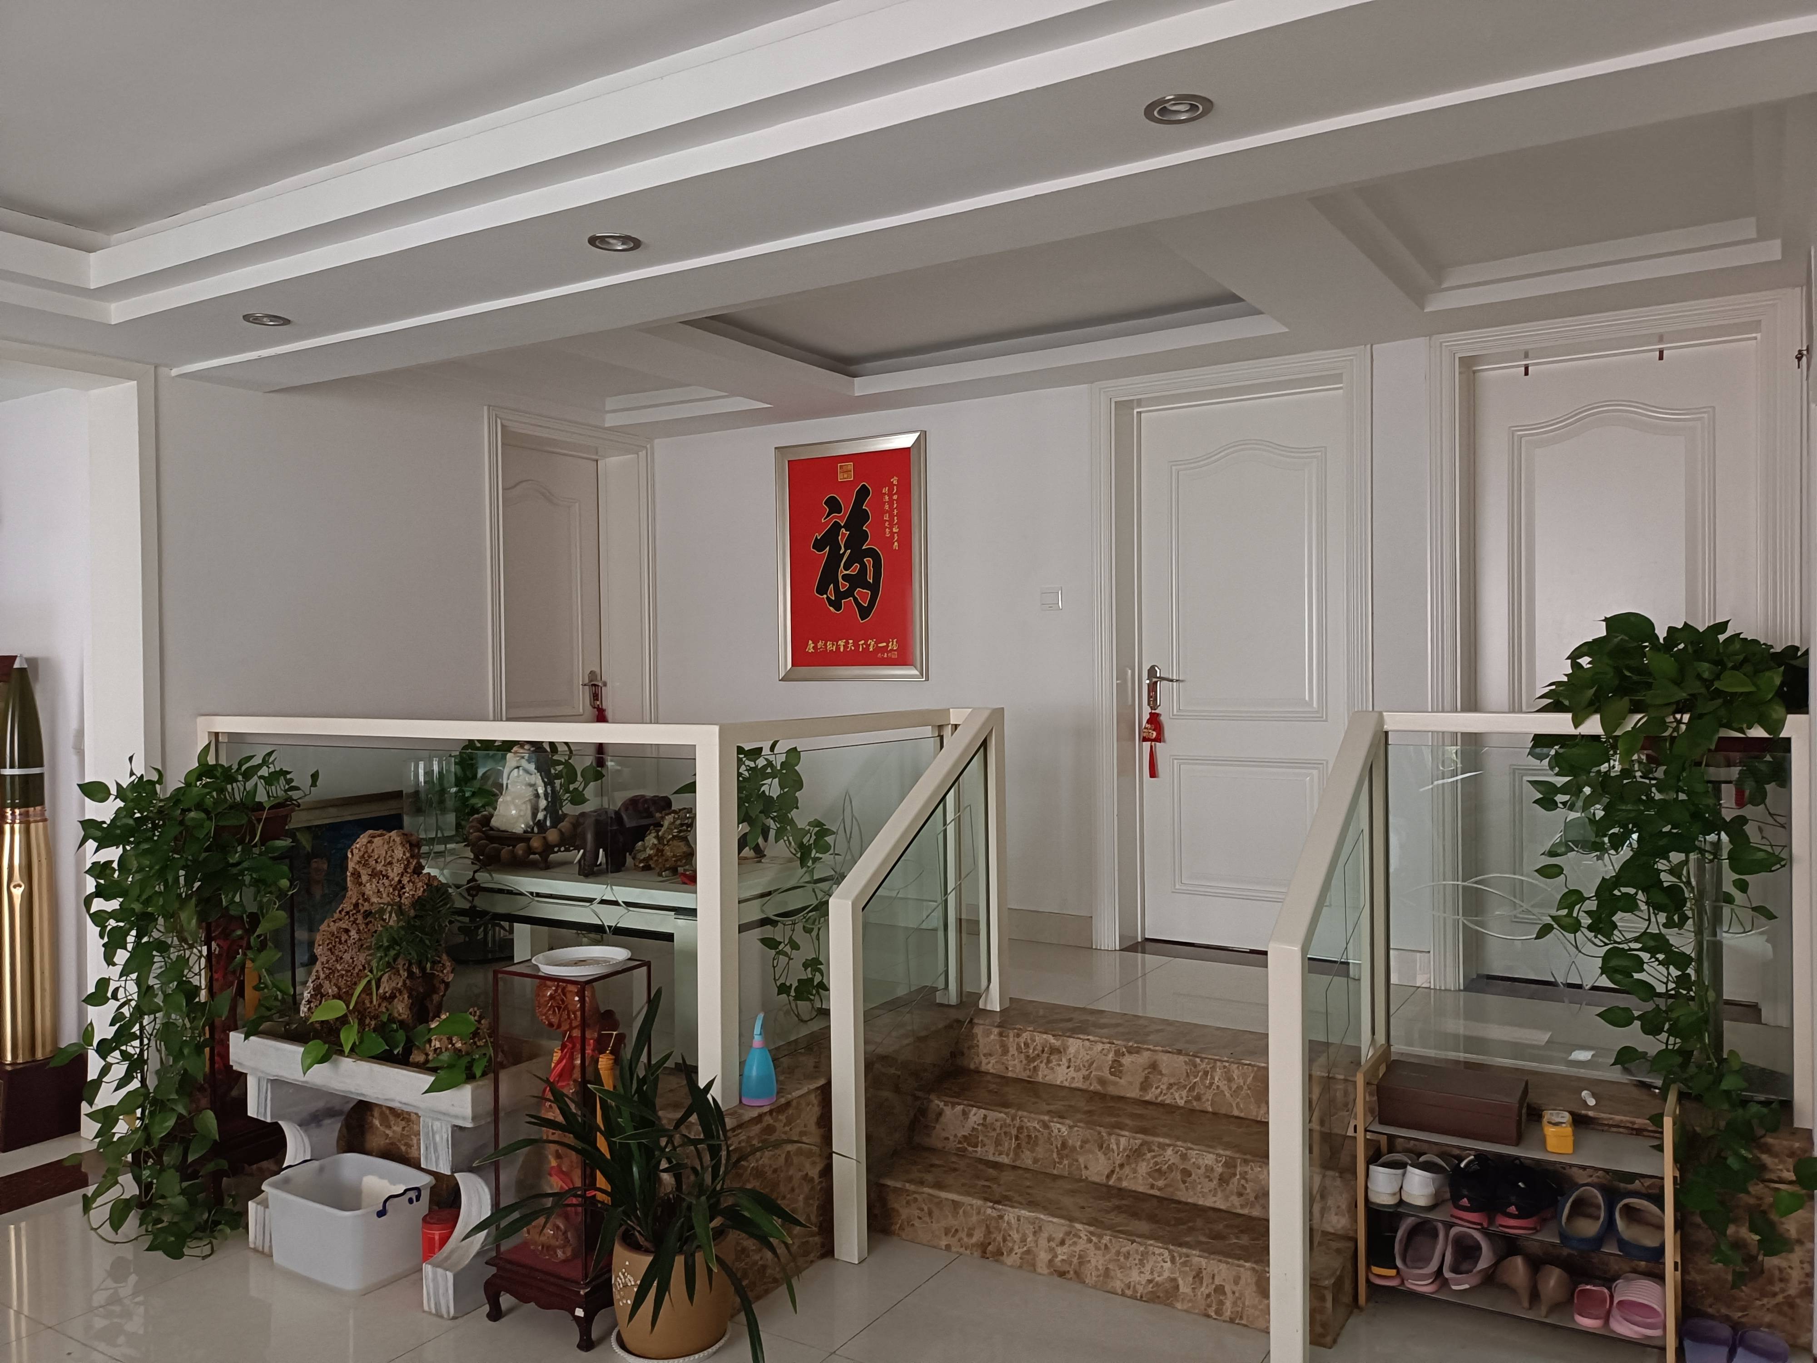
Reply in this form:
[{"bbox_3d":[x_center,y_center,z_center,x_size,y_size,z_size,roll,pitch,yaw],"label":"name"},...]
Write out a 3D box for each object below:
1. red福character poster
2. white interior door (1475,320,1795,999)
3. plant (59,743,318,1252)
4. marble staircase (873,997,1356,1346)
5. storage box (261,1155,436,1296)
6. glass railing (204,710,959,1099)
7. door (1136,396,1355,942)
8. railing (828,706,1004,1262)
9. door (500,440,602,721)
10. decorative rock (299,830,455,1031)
[{"bbox_3d":[-0.230,-0.479,5.212,0.715,0.955,0.036,0,1,32],"label":"red福character poster"},{"bbox_3d":[2.176,-0.027,4.057,0.770,1.956,0.048,0,1,32],"label":"white interior door"},{"bbox_3d":[-1.984,0.813,3.636,0.590,1.240,0.510,0,1,32],"label":"plant"},{"bbox_3d":[0.595,1.200,3.417,1.170,0.453,0.745,0,1,32],"label":"marble staircase"},{"bbox_3d":[-1.393,1.347,3.271,0.365,0.206,0.267,0,1,32],"label":"storage box"},{"bbox_3d":[-1.008,0.540,4.037,2.100,0.889,1.175,0,1,32],"label":"glass railing"},{"bbox_3d":[1.209,-0.024,4.663,0.793,1.953,0.048,0,1,32],"label":"door"},{"bbox_3d":[0.053,0.758,3.589,0.076,1.345,0.815,0,1,32],"label":"railing"},{"bbox_3d":[-1.588,-0.001,5.524,0.048,1.953,0.775,0,1,32],"label":"door"},{"bbox_3d":[-1.345,0.654,3.330,0.420,0.560,0.245,0,1,32],"label":"decorative rock"}]

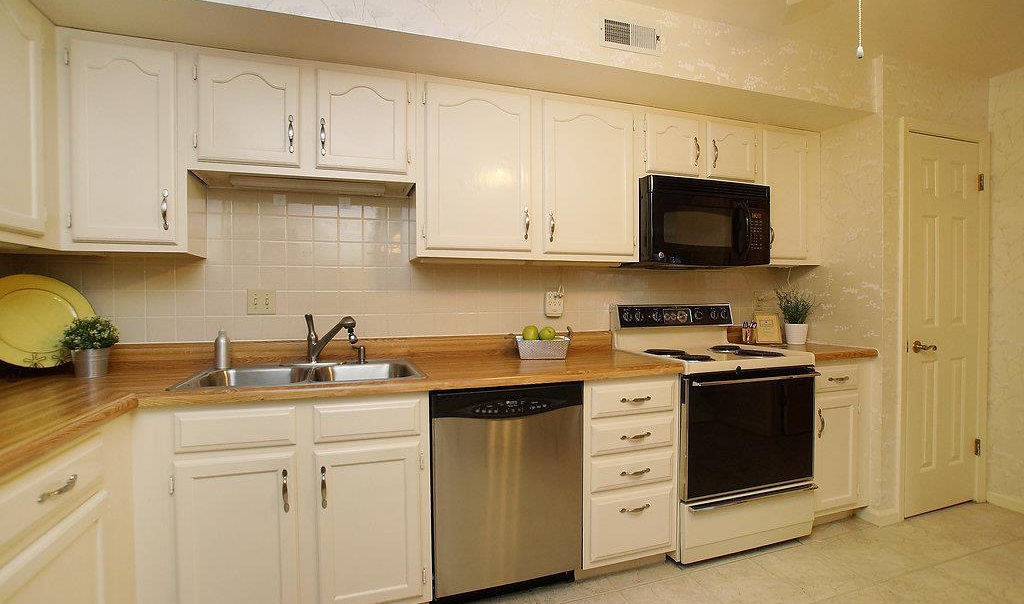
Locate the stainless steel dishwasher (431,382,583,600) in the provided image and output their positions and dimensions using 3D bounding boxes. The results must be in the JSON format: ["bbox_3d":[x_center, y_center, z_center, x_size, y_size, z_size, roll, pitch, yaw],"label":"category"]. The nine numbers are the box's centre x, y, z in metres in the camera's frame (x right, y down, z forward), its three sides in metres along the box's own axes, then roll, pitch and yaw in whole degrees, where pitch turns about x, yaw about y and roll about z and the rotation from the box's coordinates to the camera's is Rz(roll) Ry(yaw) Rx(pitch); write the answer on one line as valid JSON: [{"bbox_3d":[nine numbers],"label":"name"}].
[{"bbox_3d":[-0.088,0.708,2.010,0.607,0.782,0.615,-1,1,-18],"label":"stainless steel dishwasher"}]

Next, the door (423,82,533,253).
[{"bbox_3d":[-0.141,-0.582,2.017,0.474,0.705,0.025,-1,1,-18],"label":"door"}]

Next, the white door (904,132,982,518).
[{"bbox_3d":[2.331,0.124,2.493,0.600,2.032,0.045,-1,1,-18],"label":"white door"}]

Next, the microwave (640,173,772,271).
[{"bbox_3d":[0.952,-0.401,2.448,0.755,0.420,0.400,-1,1,-18],"label":"microwave"}]

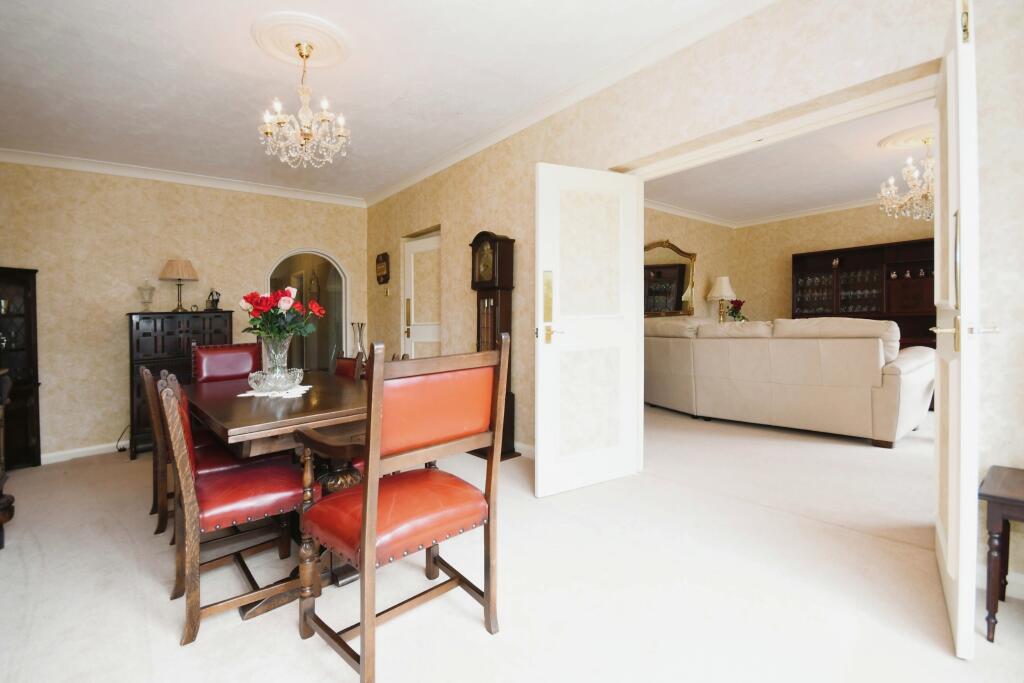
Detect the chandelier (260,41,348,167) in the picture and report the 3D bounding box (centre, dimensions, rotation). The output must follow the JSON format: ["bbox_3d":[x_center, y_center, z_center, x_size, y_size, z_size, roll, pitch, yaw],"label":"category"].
[{"bbox_3d":[-1.085,-1.240,2.240,0.450,0.640,0.450,-3,3,-41],"label":"chandelier"}]

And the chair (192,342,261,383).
[{"bbox_3d":[-1.930,0.475,3.020,0.530,1.000,0.540,-3,3,-45],"label":"chair"}]

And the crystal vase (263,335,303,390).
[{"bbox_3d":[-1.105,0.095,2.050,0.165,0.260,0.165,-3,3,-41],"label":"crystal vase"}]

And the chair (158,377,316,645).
[{"bbox_3d":[-1.116,0.581,1.728,0.500,0.920,0.450,-4,3,-42],"label":"chair"}]

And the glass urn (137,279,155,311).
[{"bbox_3d":[-3.319,-0.417,3.870,0.125,0.308,0.125,-3,3,-42],"label":"glass urn"}]

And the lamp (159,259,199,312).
[{"bbox_3d":[-2.990,-0.500,3.830,0.290,0.485,0.290,-3,3,-41],"label":"lamp"}]

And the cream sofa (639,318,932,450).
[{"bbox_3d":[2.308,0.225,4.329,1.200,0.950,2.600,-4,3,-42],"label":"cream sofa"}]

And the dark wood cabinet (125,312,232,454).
[{"bbox_3d":[-2.930,0.340,3.810,0.730,1.170,0.420,-3,3,-41],"label":"dark wood cabinet"}]

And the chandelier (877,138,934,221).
[{"bbox_3d":[3.816,-1.472,3.900,0.680,0.750,0.680,-4,3,-42],"label":"chandelier"}]

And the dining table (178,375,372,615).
[{"bbox_3d":[-1.000,0.600,1.990,1.350,0.750,0.820,1,3,44],"label":"dining table"}]

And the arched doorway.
[{"bbox_3d":[-2.423,-0.095,5.080,0.920,1.980,0.150,-4,3,-42],"label":"arched doorway"}]

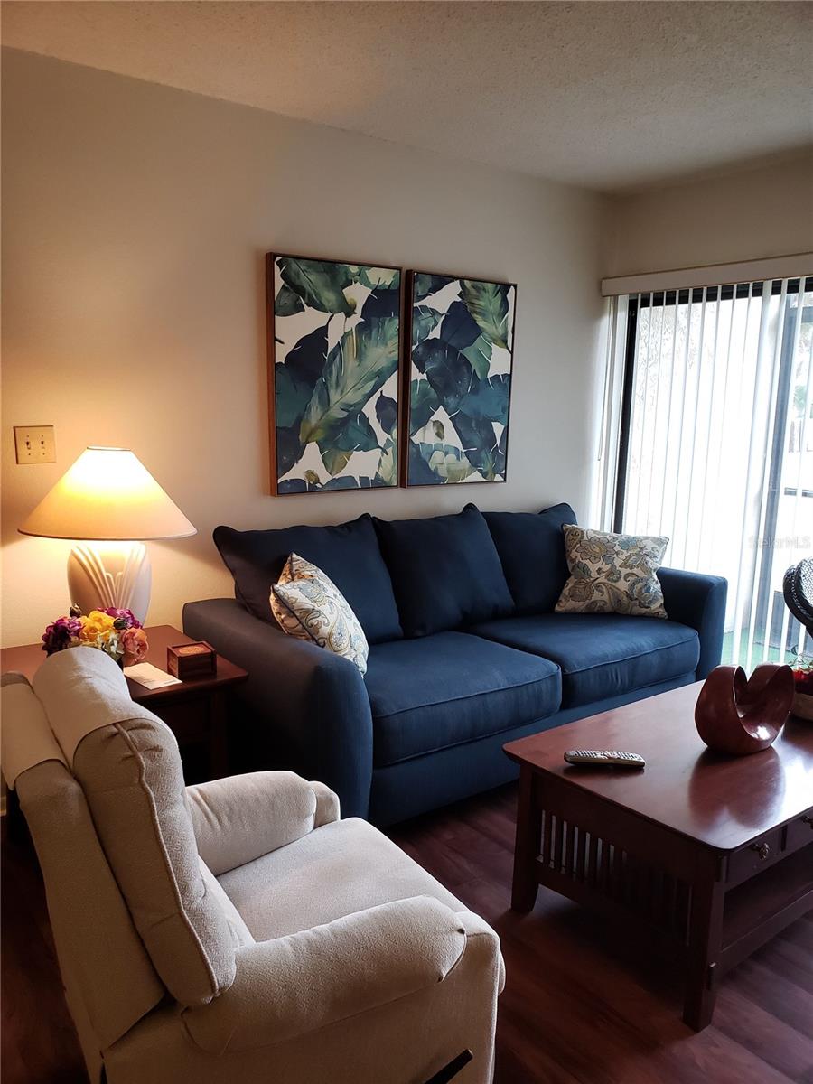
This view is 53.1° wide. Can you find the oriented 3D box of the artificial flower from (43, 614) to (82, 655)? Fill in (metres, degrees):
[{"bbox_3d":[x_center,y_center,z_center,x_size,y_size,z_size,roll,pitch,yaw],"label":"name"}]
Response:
[{"bbox_3d":[-0.969,0.263,2.290,0.100,0.105,0.090,0,10,-3],"label":"artificial flower"}]

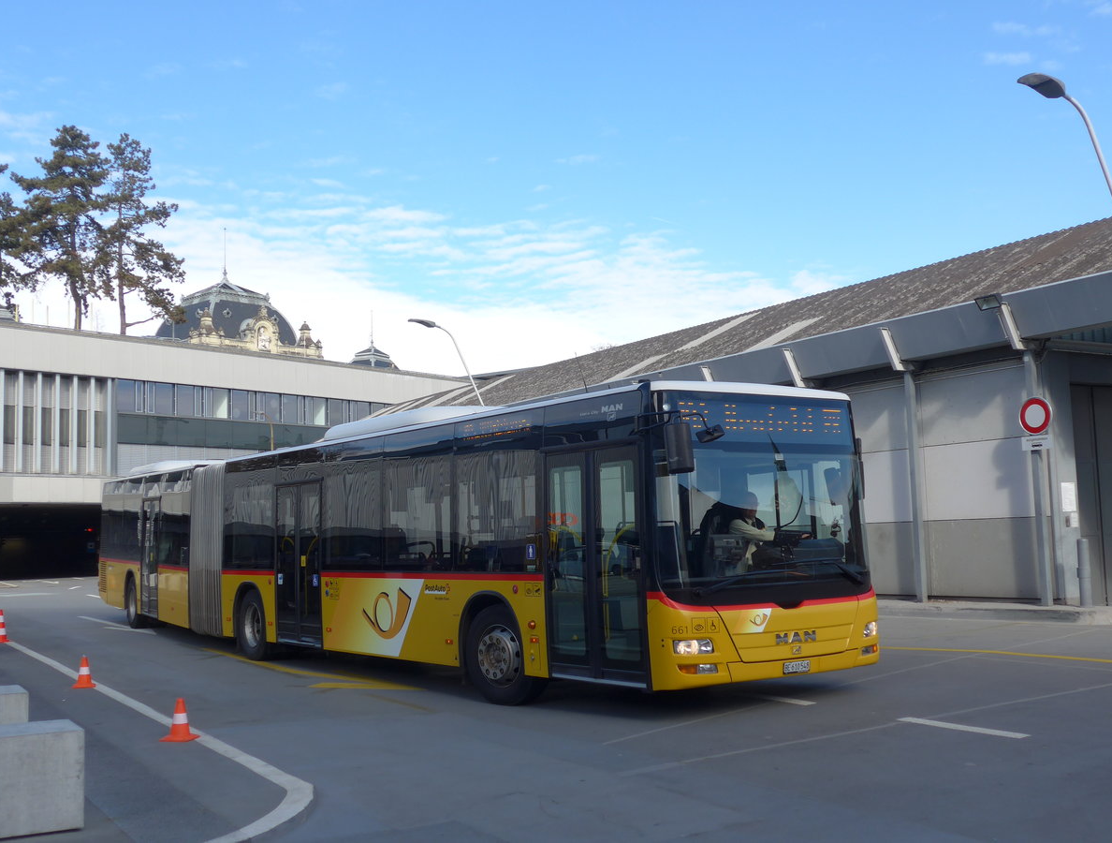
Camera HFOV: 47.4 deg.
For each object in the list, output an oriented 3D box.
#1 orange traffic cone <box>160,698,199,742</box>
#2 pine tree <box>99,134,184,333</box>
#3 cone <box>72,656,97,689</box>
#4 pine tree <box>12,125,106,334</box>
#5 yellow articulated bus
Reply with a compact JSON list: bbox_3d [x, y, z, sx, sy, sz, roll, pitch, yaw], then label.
[{"bbox_3d":[-2.952,2.329,9.949,0.235,0.335,0.235,-1,-6,0],"label":"orange traffic cone"},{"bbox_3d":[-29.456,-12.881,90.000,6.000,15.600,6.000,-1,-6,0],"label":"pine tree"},{"bbox_3d":[-5.219,2.769,14.015,0.235,0.335,0.235,-1,-6,0],"label":"cone"},{"bbox_3d":[-35.248,-13.147,90.000,7.000,16.000,7.000,-1,-6,0],"label":"pine tree"},{"bbox_3d":[-3.200,1.715,18.120,2.680,2.970,18.600,2,-6,-33],"label":"yellow articulated bus"}]

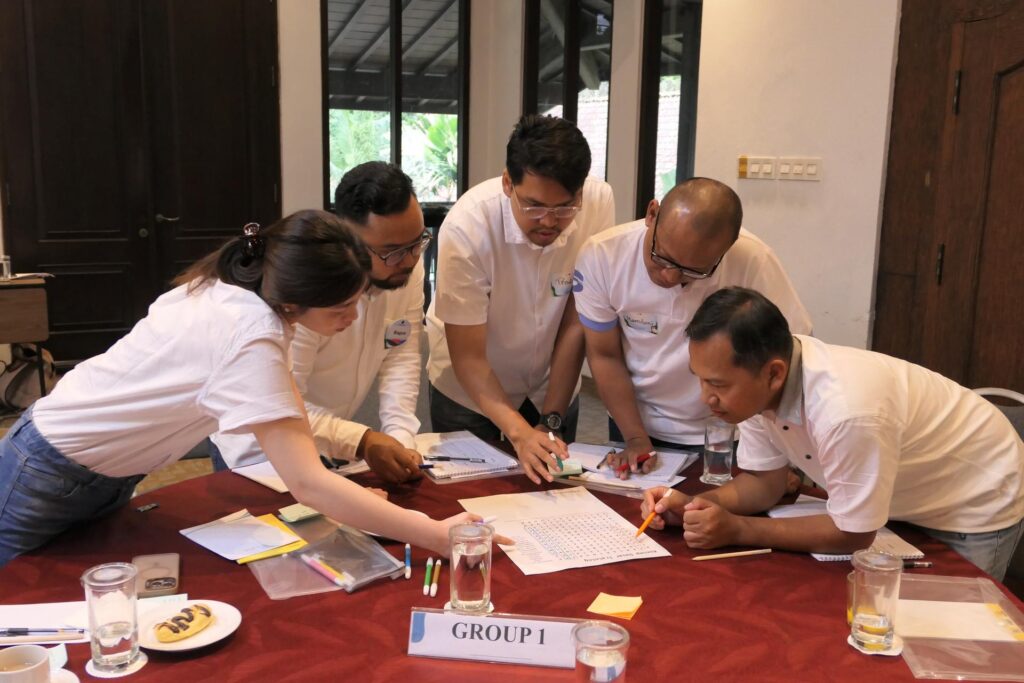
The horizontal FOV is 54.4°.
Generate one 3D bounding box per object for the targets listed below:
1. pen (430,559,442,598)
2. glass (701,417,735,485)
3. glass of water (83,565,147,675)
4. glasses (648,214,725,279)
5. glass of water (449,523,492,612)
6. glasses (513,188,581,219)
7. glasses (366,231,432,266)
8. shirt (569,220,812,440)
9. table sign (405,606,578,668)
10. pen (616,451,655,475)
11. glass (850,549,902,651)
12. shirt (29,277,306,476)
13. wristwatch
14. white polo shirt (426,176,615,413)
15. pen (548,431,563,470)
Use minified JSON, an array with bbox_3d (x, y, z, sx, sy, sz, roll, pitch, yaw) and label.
[{"bbox_3d":[-0.133,0.416,1.750,0.011,0.011,0.155,1,10,-1],"label":"pen"},{"bbox_3d":[0.487,0.257,2.335,0.075,0.136,0.075,1,10,0],"label":"glass"},{"bbox_3d":[-0.574,0.398,1.437,0.075,0.136,0.075,1,10,0],"label":"glass of water"},{"bbox_3d":[0.387,-0.226,2.127,0.142,0.142,0.045,18,-16,20],"label":"glasses"},{"bbox_3d":[-0.068,0.371,1.644,0.075,0.136,0.075,1,10,0],"label":"glass of water"},{"bbox_3d":[0.084,-0.339,2.273,0.140,0.046,0.145,0,43,-3],"label":"glasses"},{"bbox_3d":[-0.269,-0.224,2.227,0.140,0.046,0.145,-23,41,-31],"label":"glasses"},{"bbox_3d":[0.443,-0.022,2.430,0.550,0.640,0.330,3,37,8],"label":"shirt"},{"bbox_3d":[-0.004,0.439,1.491,0.297,0.068,0.055,3,11,7],"label":"table sign"},{"bbox_3d":[0.294,0.280,2.337,0.140,0.011,0.011,-16,19,-42],"label":"pen"},{"bbox_3d":[0.569,0.404,1.554,0.076,0.137,0.076,1,11,0],"label":"glass"},{"bbox_3d":[-0.692,0.096,2.030,0.520,0.330,0.420,-34,6,11],"label":"shirt"},{"bbox_3d":[0.105,0.206,2.550,0.064,0.046,0.055,17,-6,2],"label":"wristwatch"},{"bbox_3d":[0.021,-0.116,2.500,0.480,0.660,0.320,-1,36,-12],"label":"white polo shirt"},{"bbox_3d":[0.102,0.254,2.300,0.012,0.012,0.132,-2,45,-16],"label":"pen"}]

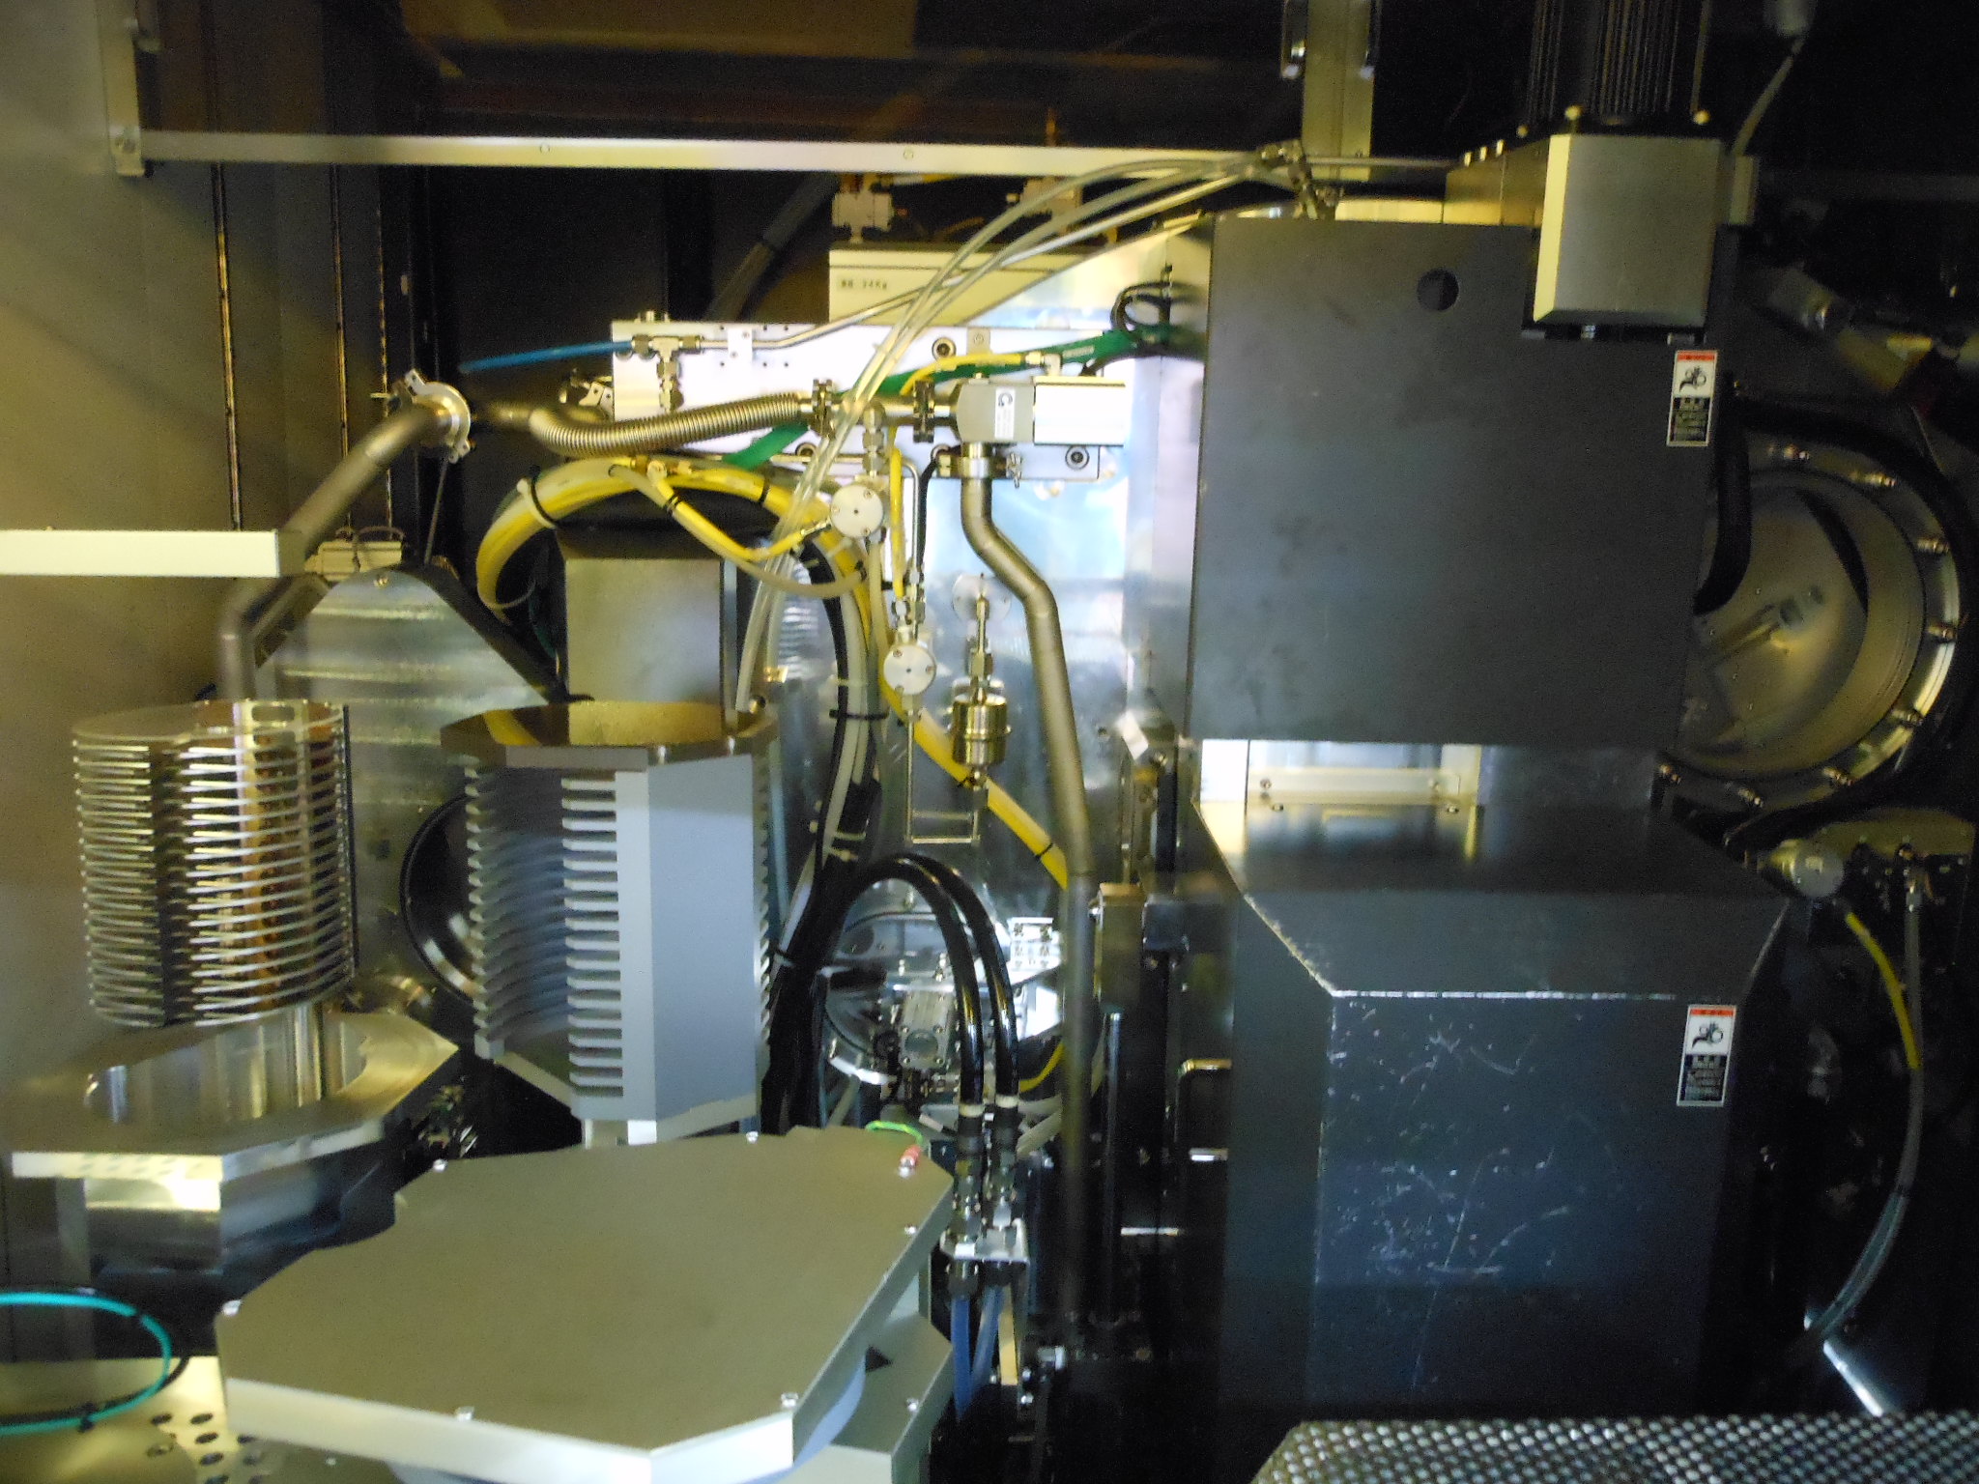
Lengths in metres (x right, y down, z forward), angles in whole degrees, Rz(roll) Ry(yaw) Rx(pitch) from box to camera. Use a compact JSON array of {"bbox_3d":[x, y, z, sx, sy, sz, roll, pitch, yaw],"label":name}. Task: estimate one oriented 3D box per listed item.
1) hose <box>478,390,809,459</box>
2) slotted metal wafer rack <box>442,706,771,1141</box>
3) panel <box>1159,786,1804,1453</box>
[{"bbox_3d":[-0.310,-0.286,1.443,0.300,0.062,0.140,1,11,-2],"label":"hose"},{"bbox_3d":[-0.274,0.121,1.197,0.226,0.274,0.226,10,13,41],"label":"slotted metal wafer rack"},{"bbox_3d":[0.435,0.327,1.506,0.465,0.450,0.390,1,11,-2],"label":"panel"}]

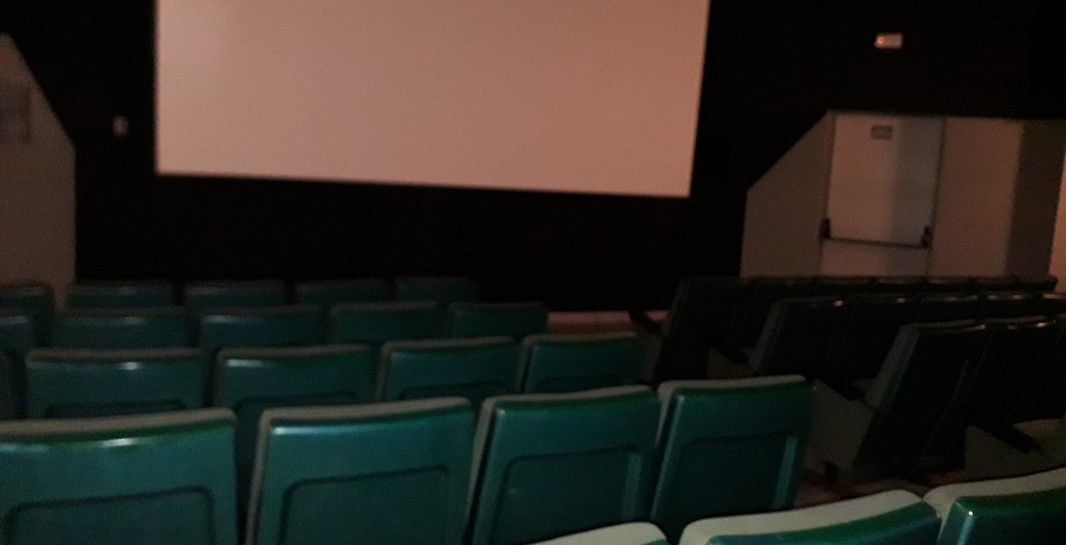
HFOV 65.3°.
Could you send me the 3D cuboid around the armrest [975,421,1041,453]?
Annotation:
[{"bbox_3d":[1.993,0.682,3.511,0.067,0.053,0.302,0,17,-24],"label":"armrest"}]

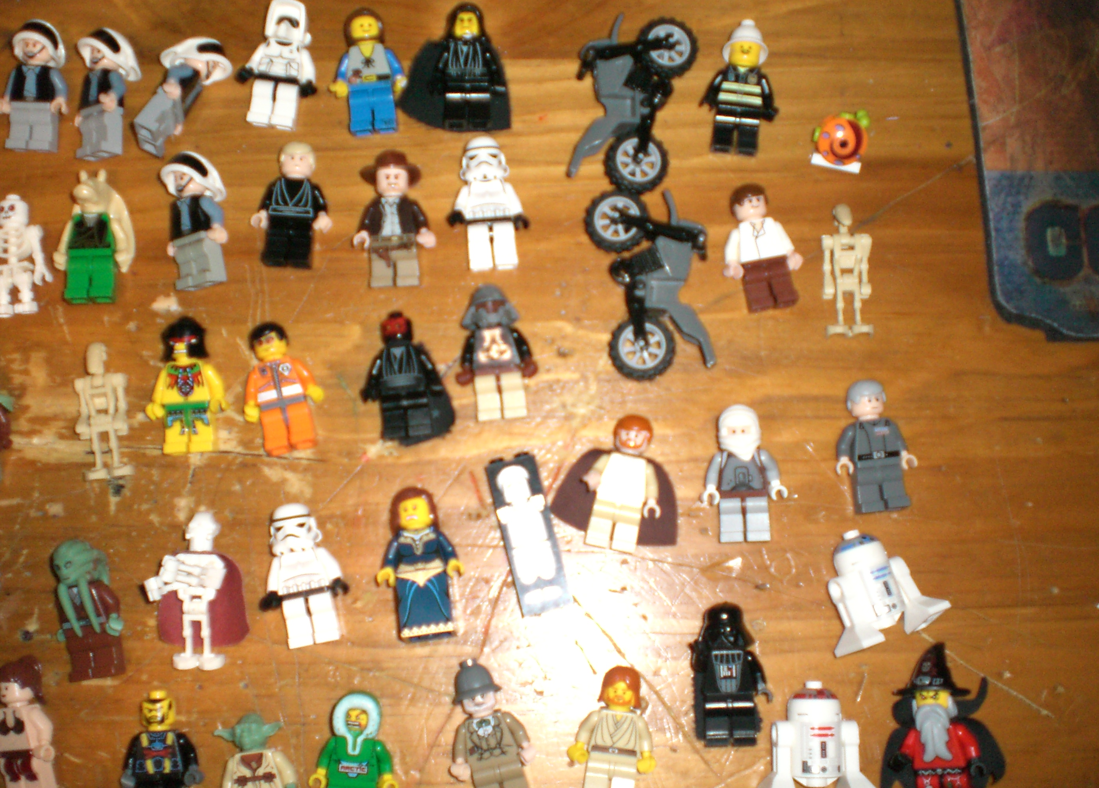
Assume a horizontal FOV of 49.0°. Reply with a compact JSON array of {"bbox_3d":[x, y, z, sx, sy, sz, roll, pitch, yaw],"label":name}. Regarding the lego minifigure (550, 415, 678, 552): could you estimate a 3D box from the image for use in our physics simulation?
[{"bbox_3d":[0.023,0.028,0.382,0.041,0.016,0.043,12,84,3],"label":"lego minifigure"}]

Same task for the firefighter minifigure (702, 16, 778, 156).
[{"bbox_3d":[0.062,-0.099,0.390,0.025,0.015,0.045,8,85,1],"label":"firefighter minifigure"}]

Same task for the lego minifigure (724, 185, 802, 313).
[{"bbox_3d":[0.069,-0.048,0.395,0.026,0.013,0.043,-8,84,-2],"label":"lego minifigure"}]

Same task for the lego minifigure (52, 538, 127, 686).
[{"bbox_3d":[-0.140,0.065,0.366,0.022,0.016,0.042,-17,88,7],"label":"lego minifigure"}]

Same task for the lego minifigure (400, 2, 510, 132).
[{"bbox_3d":[-0.032,-0.110,0.406,0.037,0.013,0.045,-1,85,1],"label":"lego minifigure"}]

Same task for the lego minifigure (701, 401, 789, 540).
[{"bbox_3d":[0.060,0.025,0.374,0.027,0.013,0.043,-1,86,0],"label":"lego minifigure"}]

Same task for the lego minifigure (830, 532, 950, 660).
[{"bbox_3d":[0.101,0.059,0.374,0.035,0.020,0.036,-17,81,-14],"label":"lego minifigure"}]

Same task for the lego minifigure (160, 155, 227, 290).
[{"bbox_3d":[-0.116,-0.057,0.398,0.023,0.016,0.046,-12,85,32],"label":"lego minifigure"}]

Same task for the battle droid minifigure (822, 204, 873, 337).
[{"bbox_3d":[0.097,-0.041,0.394,0.017,0.011,0.044,-1,82,1],"label":"battle droid minifigure"}]

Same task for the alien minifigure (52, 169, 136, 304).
[{"bbox_3d":[-0.151,-0.052,0.398,0.028,0.015,0.045,-2,84,-7],"label":"alien minifigure"}]

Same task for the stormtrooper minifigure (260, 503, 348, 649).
[{"bbox_3d":[-0.075,0.055,0.368,0.026,0.015,0.043,-12,86,-2],"label":"stormtrooper minifigure"}]

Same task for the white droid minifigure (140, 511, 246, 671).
[{"bbox_3d":[-0.108,0.060,0.366,0.032,0.014,0.048,-1,82,0],"label":"white droid minifigure"}]

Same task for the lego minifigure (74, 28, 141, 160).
[{"bbox_3d":[-0.141,-0.096,0.385,0.023,0.018,0.043,-6,79,37],"label":"lego minifigure"}]

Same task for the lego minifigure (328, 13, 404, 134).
[{"bbox_3d":[-0.060,-0.106,0.398,0.025,0.015,0.042,-5,86,-1],"label":"lego minifigure"}]

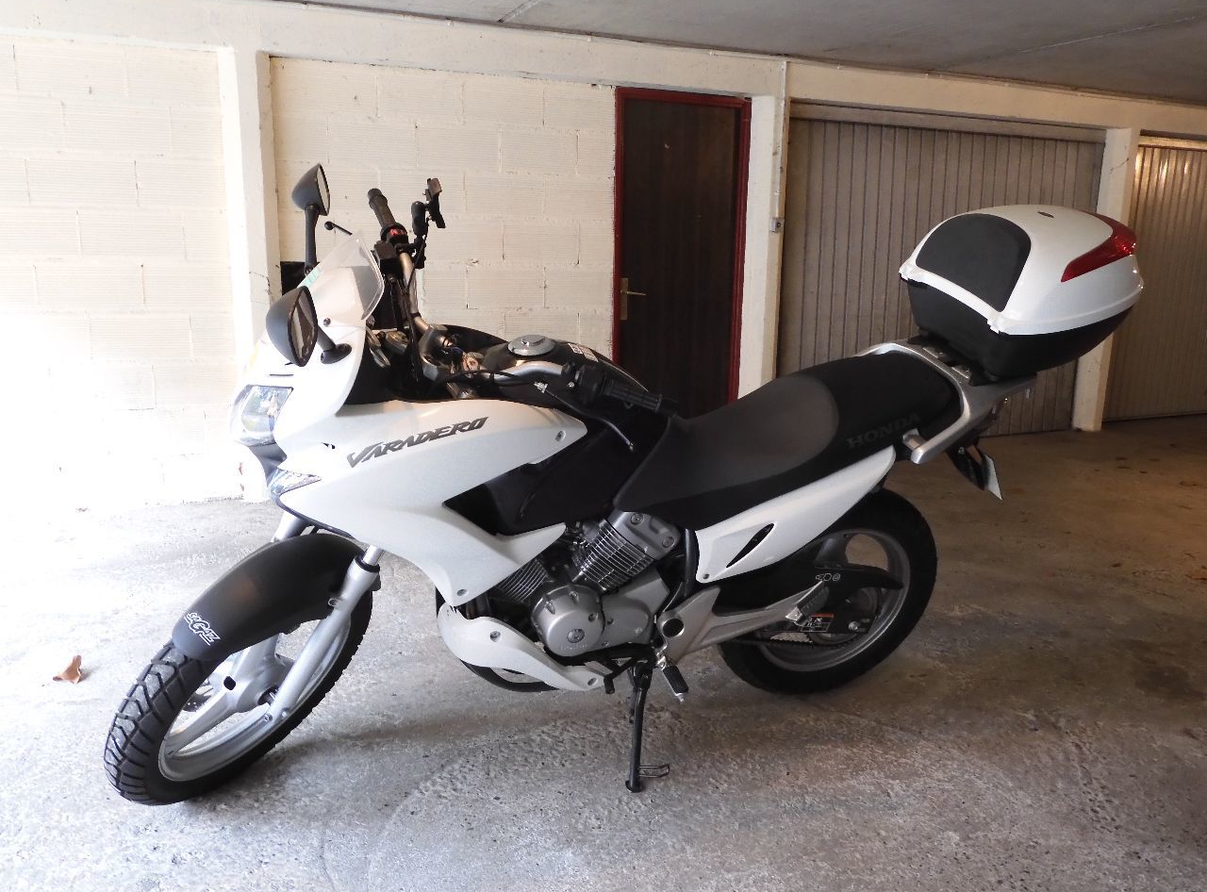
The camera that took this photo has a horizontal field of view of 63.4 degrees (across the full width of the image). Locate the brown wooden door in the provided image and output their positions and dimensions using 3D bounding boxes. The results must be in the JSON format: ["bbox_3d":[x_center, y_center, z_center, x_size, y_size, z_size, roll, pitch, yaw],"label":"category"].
[{"bbox_3d":[0.413,-0.891,5.435,0.811,2.025,0.100,-4,12,-23],"label":"brown wooden door"}]

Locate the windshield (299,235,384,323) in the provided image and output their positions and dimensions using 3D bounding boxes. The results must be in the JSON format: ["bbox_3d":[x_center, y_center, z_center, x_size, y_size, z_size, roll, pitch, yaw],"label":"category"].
[{"bbox_3d":[-0.491,-0.297,1.753,0.160,0.155,0.300,-3,29,-21],"label":"windshield"}]

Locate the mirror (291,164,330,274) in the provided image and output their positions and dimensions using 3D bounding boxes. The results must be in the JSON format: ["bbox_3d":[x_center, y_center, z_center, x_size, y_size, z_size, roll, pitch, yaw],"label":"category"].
[{"bbox_3d":[-0.599,-0.467,1.997,0.090,0.220,0.190,-1,11,-9],"label":"mirror"}]

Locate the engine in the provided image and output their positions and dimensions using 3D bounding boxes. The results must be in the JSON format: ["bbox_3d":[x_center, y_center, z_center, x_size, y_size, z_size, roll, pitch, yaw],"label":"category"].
[{"bbox_3d":[-0.076,0.261,2.242,0.450,0.340,0.320,-3,29,-21],"label":"engine"}]

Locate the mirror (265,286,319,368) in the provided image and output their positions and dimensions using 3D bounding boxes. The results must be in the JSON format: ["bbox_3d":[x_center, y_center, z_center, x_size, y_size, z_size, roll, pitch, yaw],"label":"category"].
[{"bbox_3d":[-0.448,-0.174,1.413,0.080,0.115,0.135,7,27,-2],"label":"mirror"}]

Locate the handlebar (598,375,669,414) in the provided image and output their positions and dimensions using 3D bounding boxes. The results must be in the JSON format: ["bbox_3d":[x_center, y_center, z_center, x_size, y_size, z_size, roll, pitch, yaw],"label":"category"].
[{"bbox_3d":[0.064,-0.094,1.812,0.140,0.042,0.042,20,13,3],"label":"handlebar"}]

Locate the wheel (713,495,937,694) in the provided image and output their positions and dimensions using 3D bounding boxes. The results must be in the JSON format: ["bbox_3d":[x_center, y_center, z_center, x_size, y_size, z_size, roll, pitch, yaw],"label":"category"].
[{"bbox_3d":[0.595,0.395,2.596,0.635,0.635,0.130,-3,29,-21],"label":"wheel"}]

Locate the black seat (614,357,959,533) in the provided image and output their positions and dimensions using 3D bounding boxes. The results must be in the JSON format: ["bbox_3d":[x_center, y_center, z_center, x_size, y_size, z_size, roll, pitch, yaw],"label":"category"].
[{"bbox_3d":[0.381,-0.037,2.262,0.850,0.320,0.300,-3,29,-21],"label":"black seat"}]

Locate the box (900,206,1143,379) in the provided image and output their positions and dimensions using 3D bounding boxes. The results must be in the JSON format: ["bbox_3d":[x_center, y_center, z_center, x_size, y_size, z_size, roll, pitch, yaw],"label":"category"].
[{"bbox_3d":[0.998,-0.385,2.320,0.440,0.350,0.430,-3,29,-21],"label":"box"}]

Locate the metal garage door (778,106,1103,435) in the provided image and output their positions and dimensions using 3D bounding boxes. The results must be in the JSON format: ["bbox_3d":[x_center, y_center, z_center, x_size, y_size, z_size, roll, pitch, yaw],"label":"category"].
[{"bbox_3d":[2.183,-1.032,6.258,2.501,2.040,0.070,-4,12,-23],"label":"metal garage door"}]

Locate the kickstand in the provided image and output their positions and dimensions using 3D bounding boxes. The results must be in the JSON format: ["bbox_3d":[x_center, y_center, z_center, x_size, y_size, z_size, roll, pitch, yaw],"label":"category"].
[{"bbox_3d":[0.113,0.644,2.266,0.100,0.300,0.060,14,-20,-16],"label":"kickstand"}]

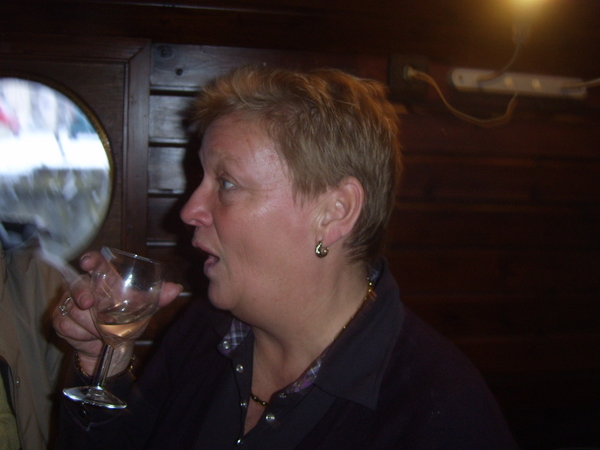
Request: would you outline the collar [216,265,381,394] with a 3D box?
[{"bbox_3d":[0.003,0.104,0.645,0.145,0.125,0.135,-3,-6,42],"label":"collar"}]

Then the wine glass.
[{"bbox_3d":[-0.183,0.102,0.655,0.070,0.144,0.070,14,-8,0],"label":"wine glass"}]

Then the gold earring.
[{"bbox_3d":[0.020,0.023,0.612,0.006,0.017,0.015,-3,-6,40],"label":"gold earring"}]

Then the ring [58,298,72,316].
[{"bbox_3d":[-0.233,0.082,0.660,0.007,0.021,0.021,19,0,24],"label":"ring"}]

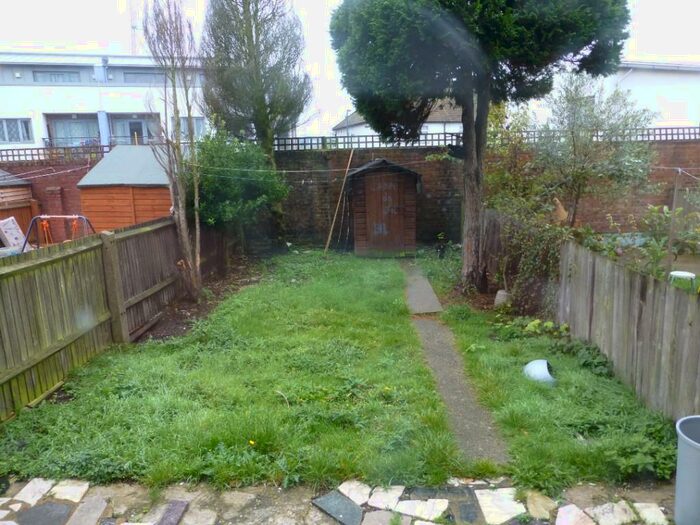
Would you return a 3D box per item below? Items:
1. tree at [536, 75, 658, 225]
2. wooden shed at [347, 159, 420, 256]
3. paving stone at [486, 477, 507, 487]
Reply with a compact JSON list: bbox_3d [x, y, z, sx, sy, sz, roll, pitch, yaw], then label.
[{"bbox_3d":[4.109,-1.581,8.174,2.000,3.200,1.900,-2,12,0],"label":"tree"},{"bbox_3d":[0.666,-1.131,9.829,1.420,1.890,1.200,-2,12,0],"label":"wooden shed"},{"bbox_3d":[0.850,1.290,2.835,0.125,0.030,0.090,-2,12,0],"label":"paving stone"}]

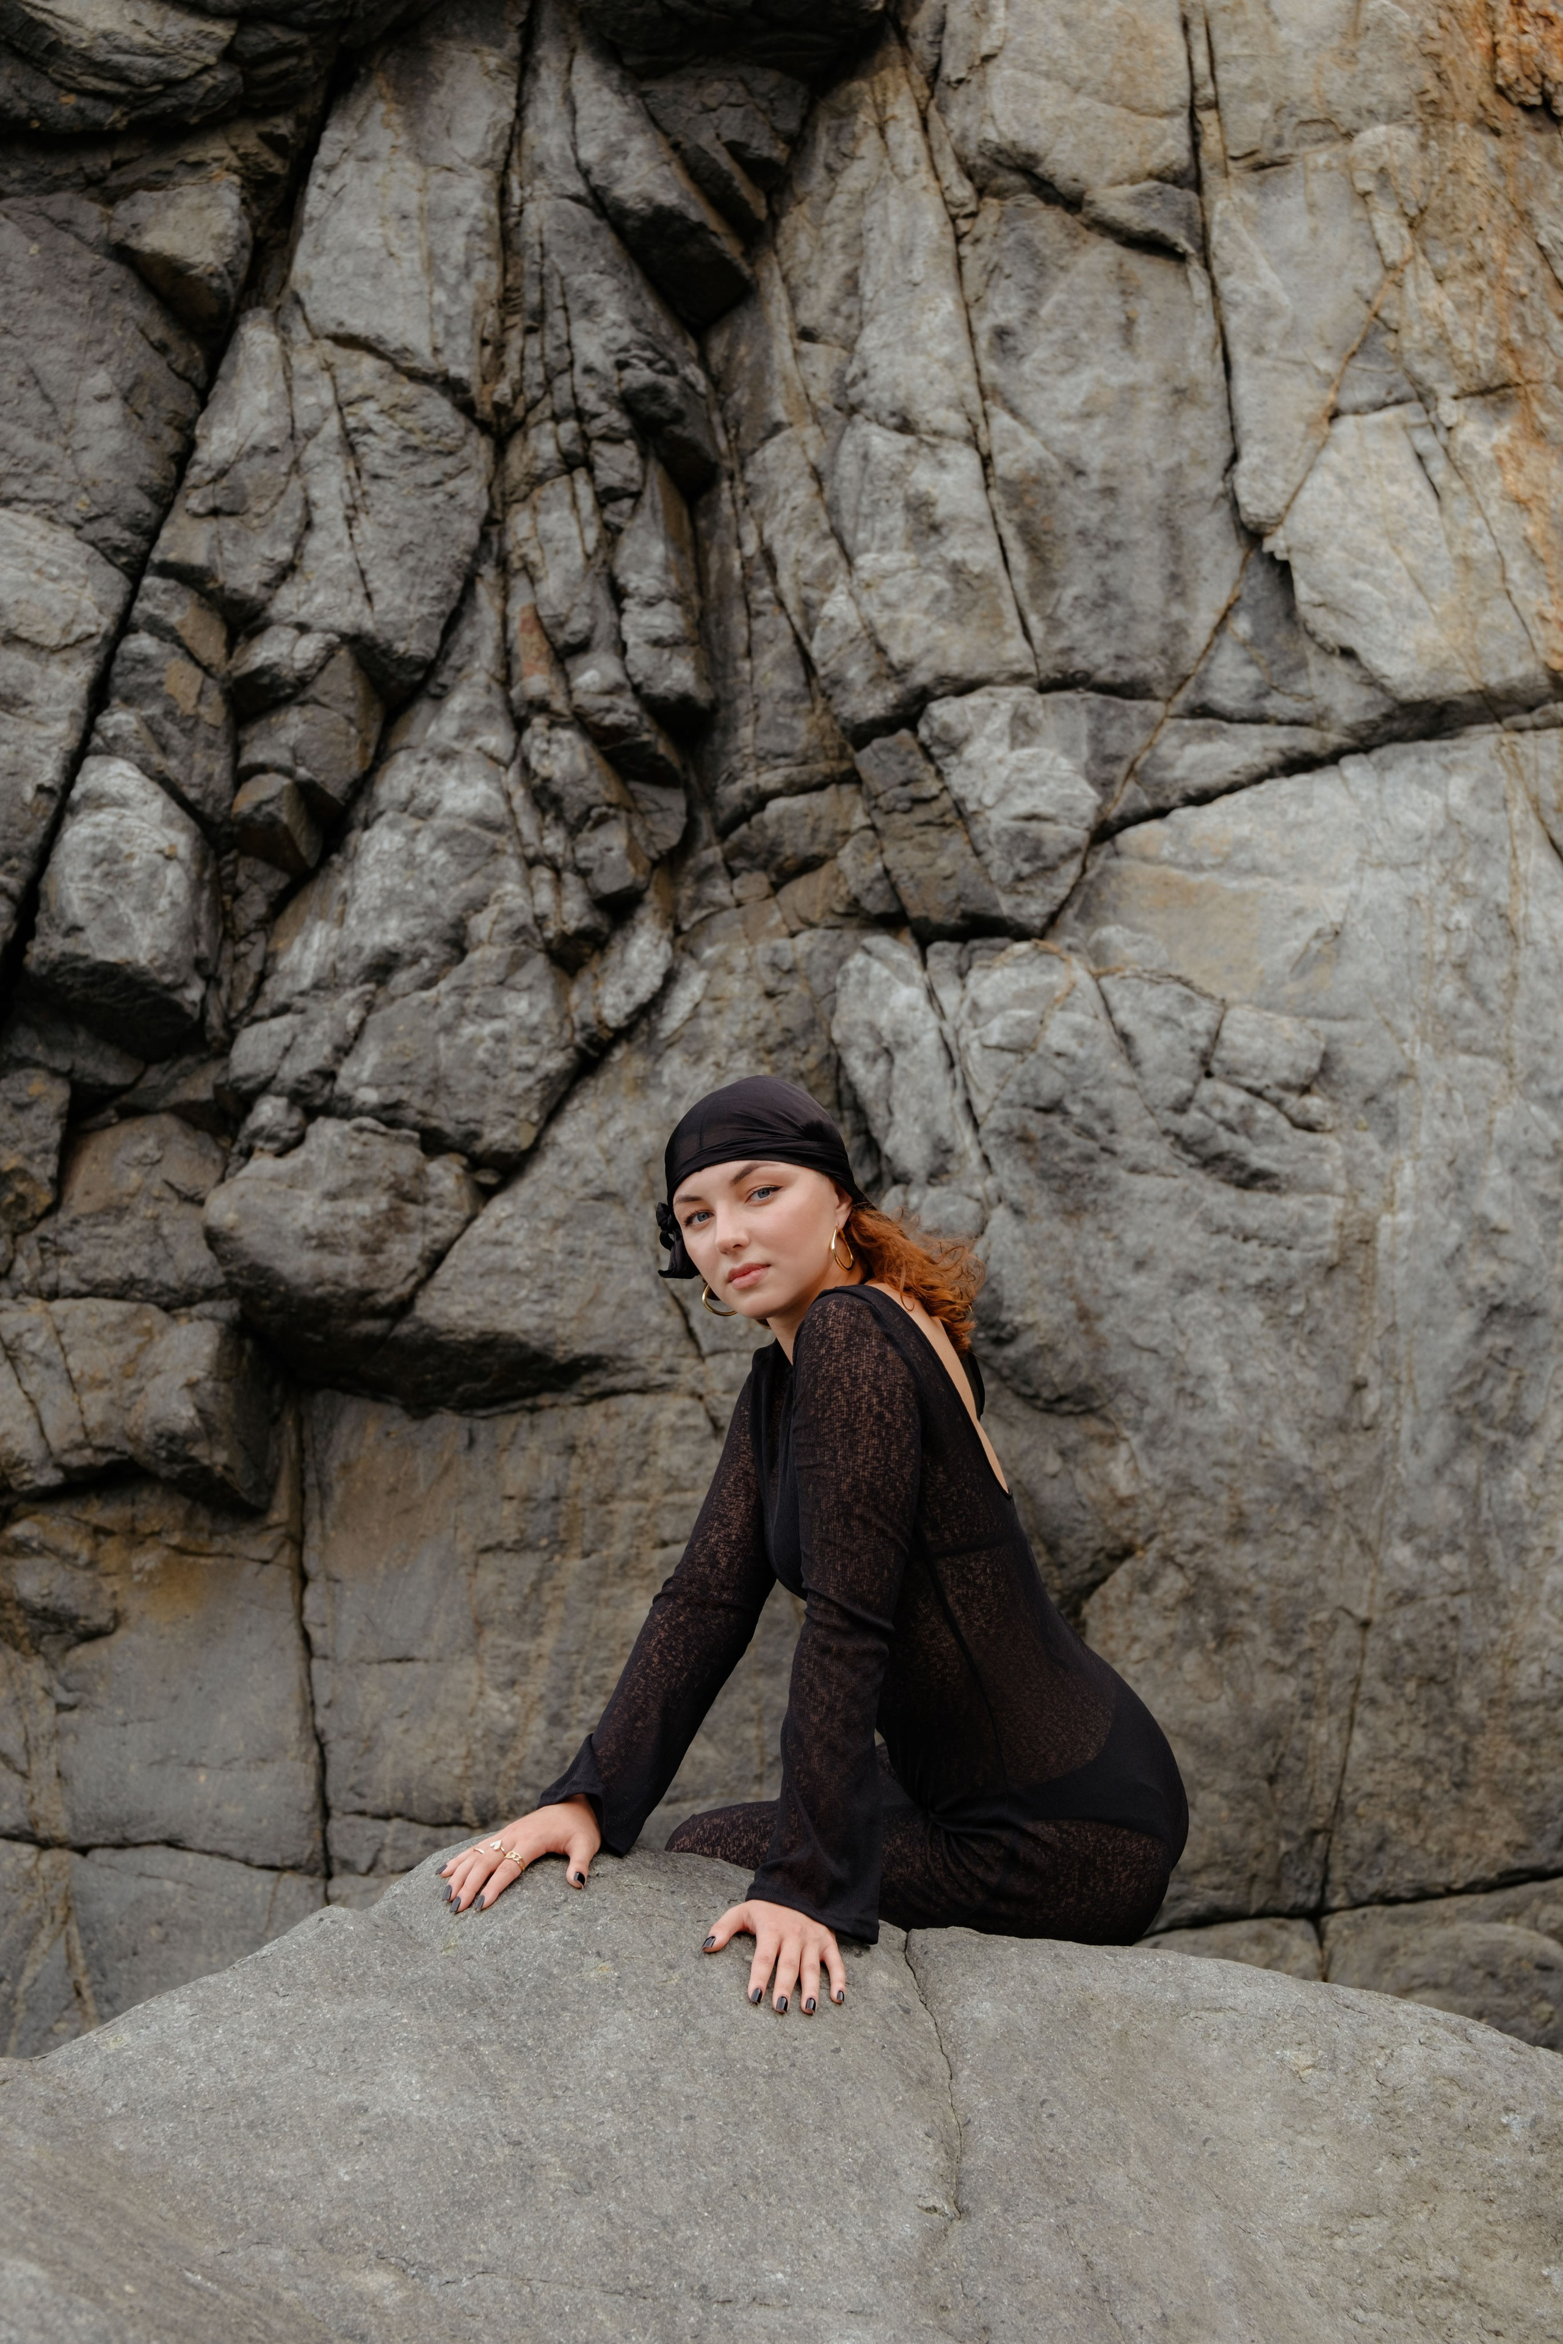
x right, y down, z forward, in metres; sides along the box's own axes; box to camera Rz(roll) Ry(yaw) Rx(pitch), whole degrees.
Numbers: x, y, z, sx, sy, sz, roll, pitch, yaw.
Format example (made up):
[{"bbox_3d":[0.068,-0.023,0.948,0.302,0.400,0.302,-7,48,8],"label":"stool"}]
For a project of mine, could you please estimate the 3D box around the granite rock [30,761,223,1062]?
[{"bbox_3d":[-1.010,-0.400,5.800,0.300,0.450,0.320,0,0,-6],"label":"granite rock"}]

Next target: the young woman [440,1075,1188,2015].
[{"bbox_3d":[0.030,0.335,3.540,0.710,0.880,0.500,0,0,-14],"label":"young woman"}]

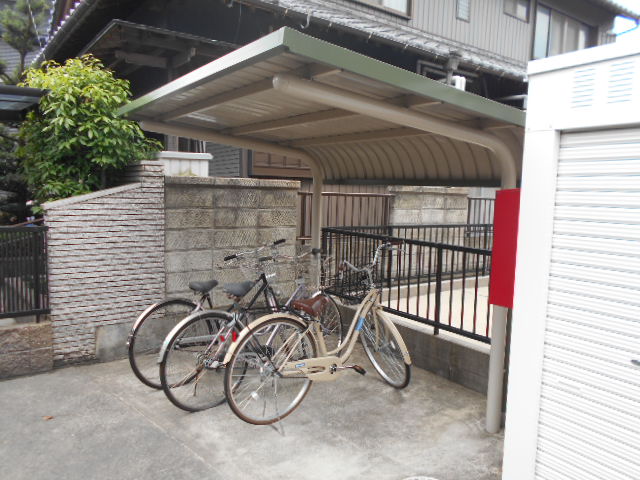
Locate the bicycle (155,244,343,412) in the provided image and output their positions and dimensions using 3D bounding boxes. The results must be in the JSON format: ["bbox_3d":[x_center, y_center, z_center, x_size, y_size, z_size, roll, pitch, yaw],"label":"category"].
[{"bbox_3d":[-0.362,0.589,3.509,1.720,1.060,0.570,-4,8,-41],"label":"bicycle"}]

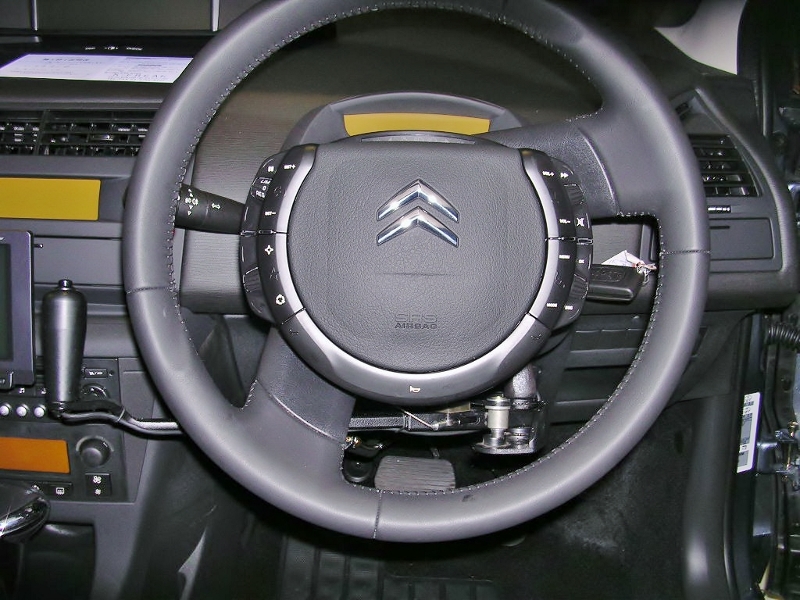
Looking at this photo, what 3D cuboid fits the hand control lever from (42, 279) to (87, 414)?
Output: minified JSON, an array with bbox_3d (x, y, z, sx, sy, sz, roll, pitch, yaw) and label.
[{"bbox_3d":[-0.252,0.035,0.660,0.034,0.104,0.034,5,8,0],"label":"hand control lever"}]

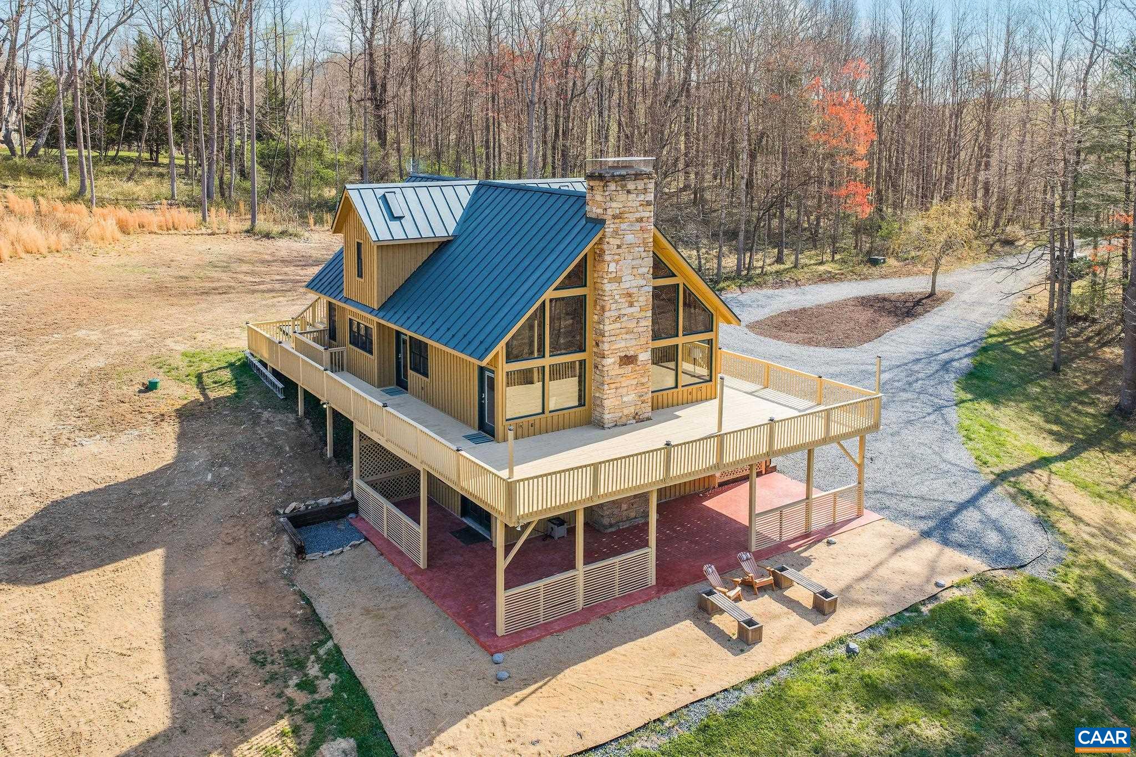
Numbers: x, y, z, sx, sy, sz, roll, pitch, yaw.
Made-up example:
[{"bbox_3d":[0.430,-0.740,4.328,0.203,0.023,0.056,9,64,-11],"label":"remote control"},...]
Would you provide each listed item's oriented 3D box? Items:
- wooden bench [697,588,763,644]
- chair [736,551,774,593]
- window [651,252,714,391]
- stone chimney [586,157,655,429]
[{"bbox_3d":[4.192,6.165,22.959,0.430,0.470,2.130,-7,16,-27],"label":"wooden bench"},{"bbox_3d":[5.295,5.457,24.808,0.730,0.930,0.850,-6,16,-24],"label":"chair"},{"bbox_3d":[3.797,-1.942,29.189,3.000,4.750,0.140,-9,18,-33],"label":"window"},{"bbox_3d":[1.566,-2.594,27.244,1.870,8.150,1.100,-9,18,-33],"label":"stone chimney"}]

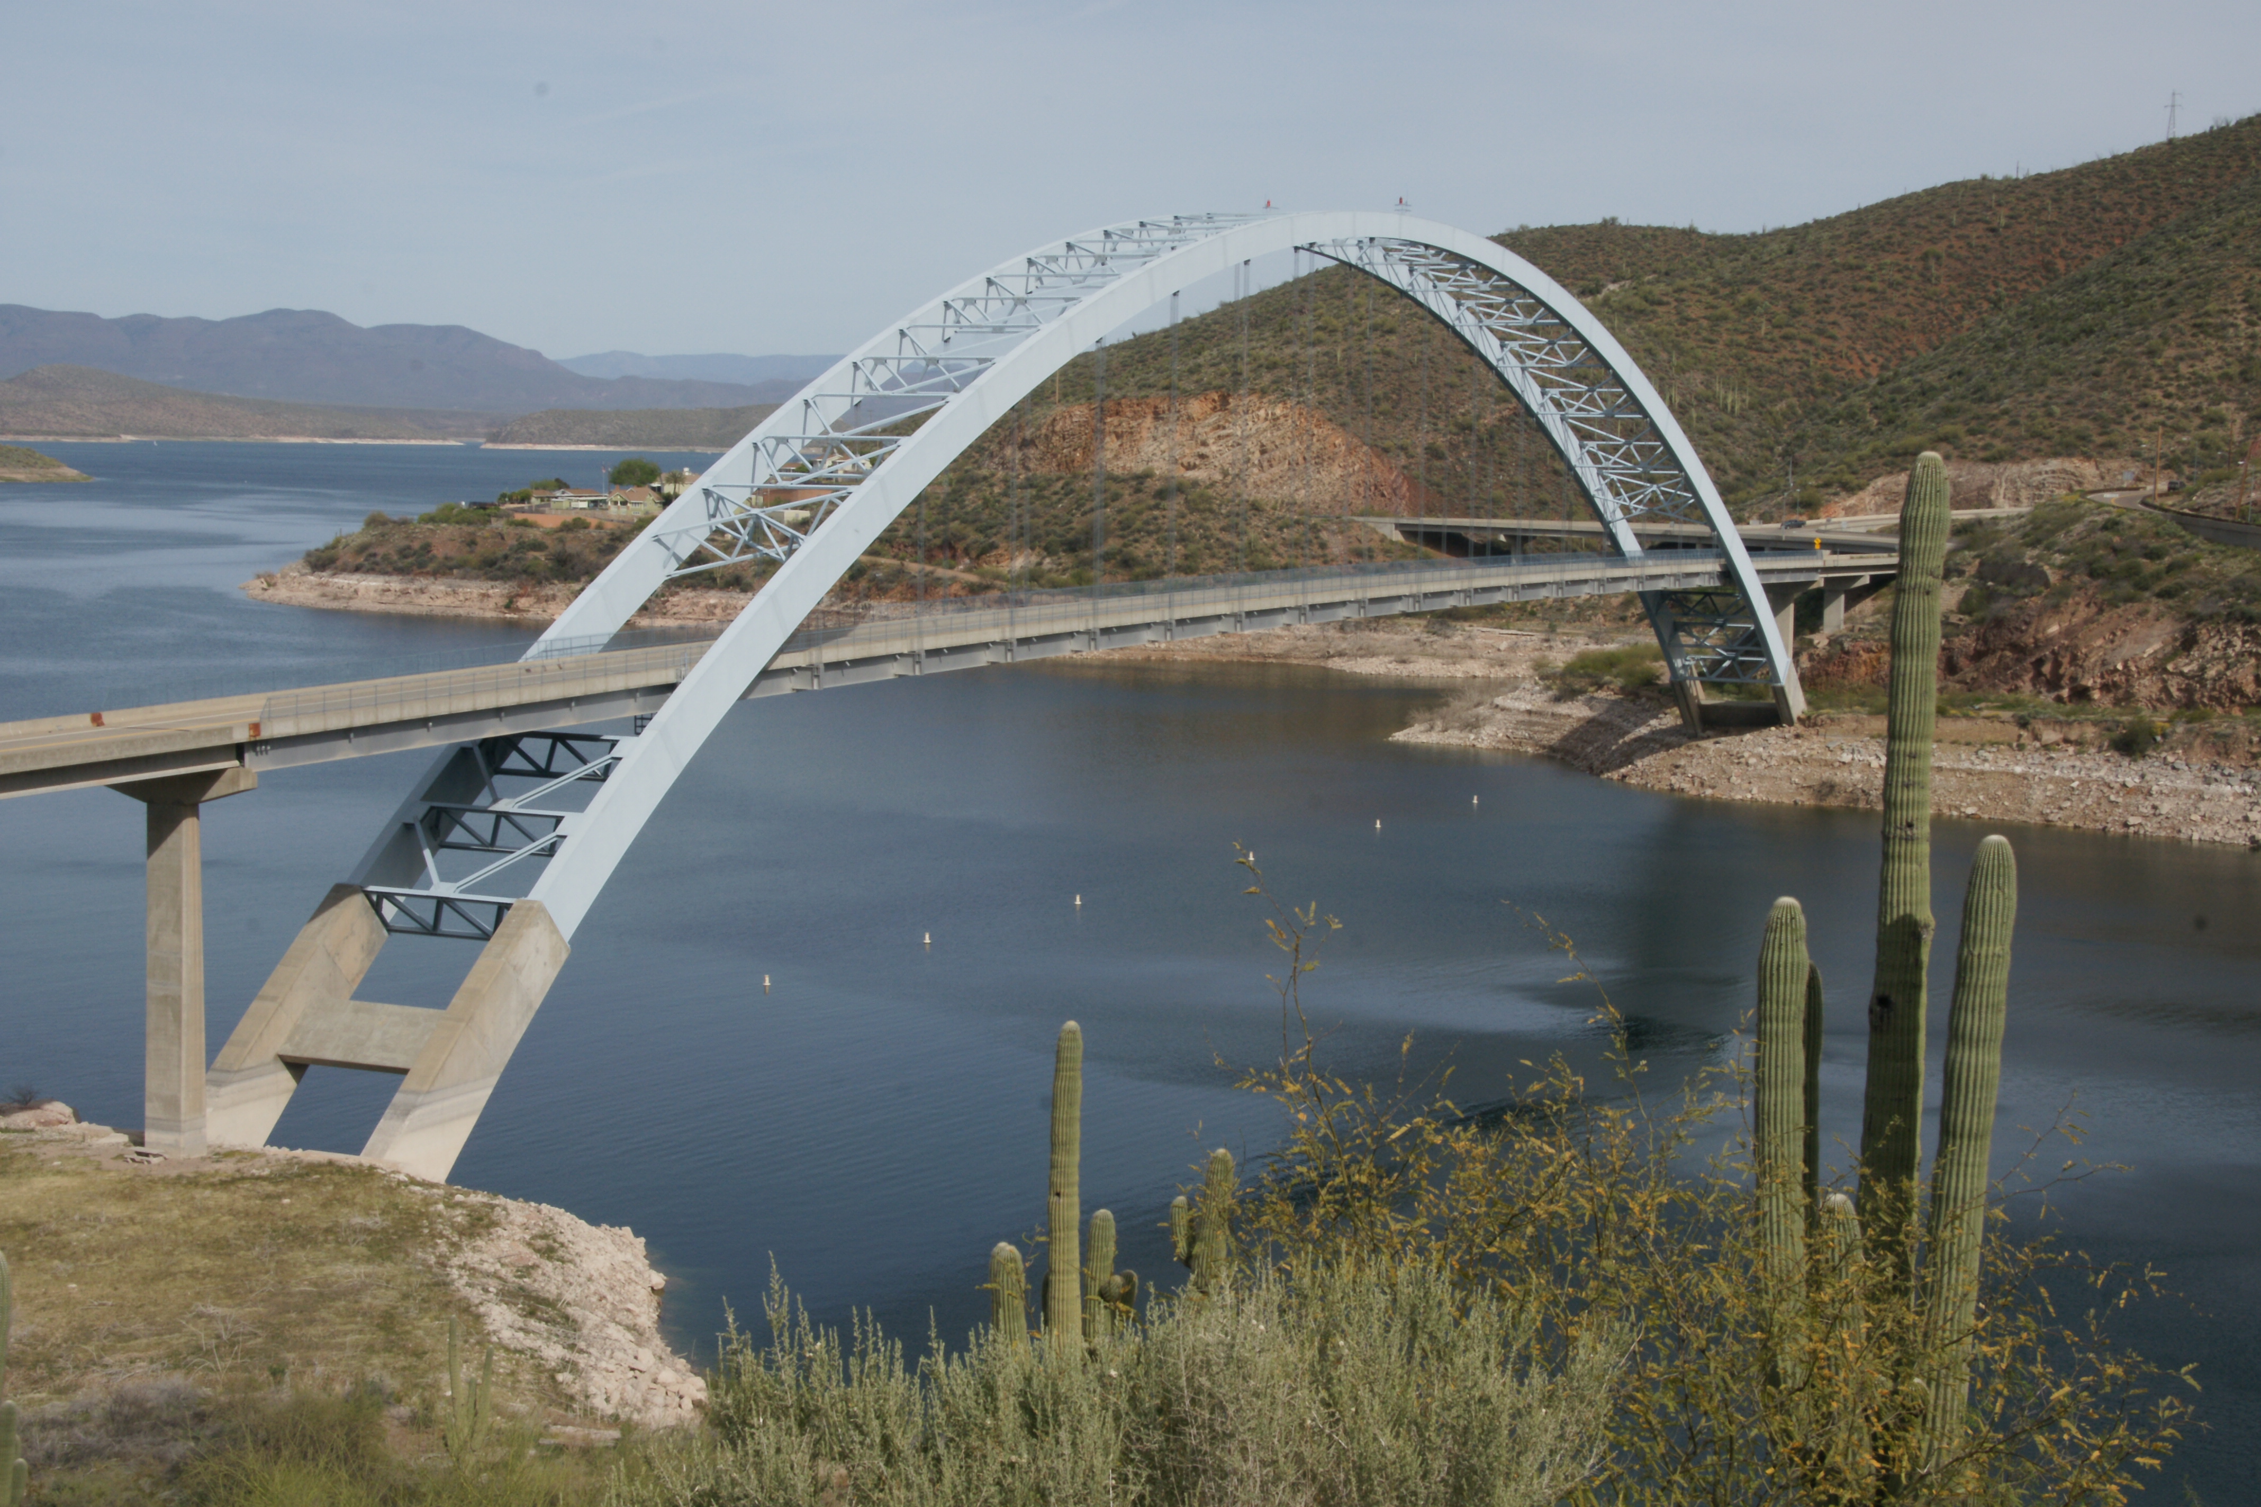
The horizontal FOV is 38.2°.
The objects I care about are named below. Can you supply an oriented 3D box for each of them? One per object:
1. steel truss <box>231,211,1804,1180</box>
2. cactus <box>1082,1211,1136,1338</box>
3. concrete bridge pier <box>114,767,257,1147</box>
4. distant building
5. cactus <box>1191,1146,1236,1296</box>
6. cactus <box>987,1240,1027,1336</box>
[{"bbox_3d":[20.177,-21.103,347.473,17.238,71.905,323.080,4,6,27],"label":"steel truss"},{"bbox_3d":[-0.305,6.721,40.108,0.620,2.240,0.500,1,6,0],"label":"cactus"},{"bbox_3d":[-58.191,12.568,199.196,11.623,24.034,2.118,4,6,27],"label":"concrete bridge pier"},{"bbox_3d":[-160.223,-72.468,930.000,21.000,6.200,11.000,-2,6,-25],"label":"distant building"},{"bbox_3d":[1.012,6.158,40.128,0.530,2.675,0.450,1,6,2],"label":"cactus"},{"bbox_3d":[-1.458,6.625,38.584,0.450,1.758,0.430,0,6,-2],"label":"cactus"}]

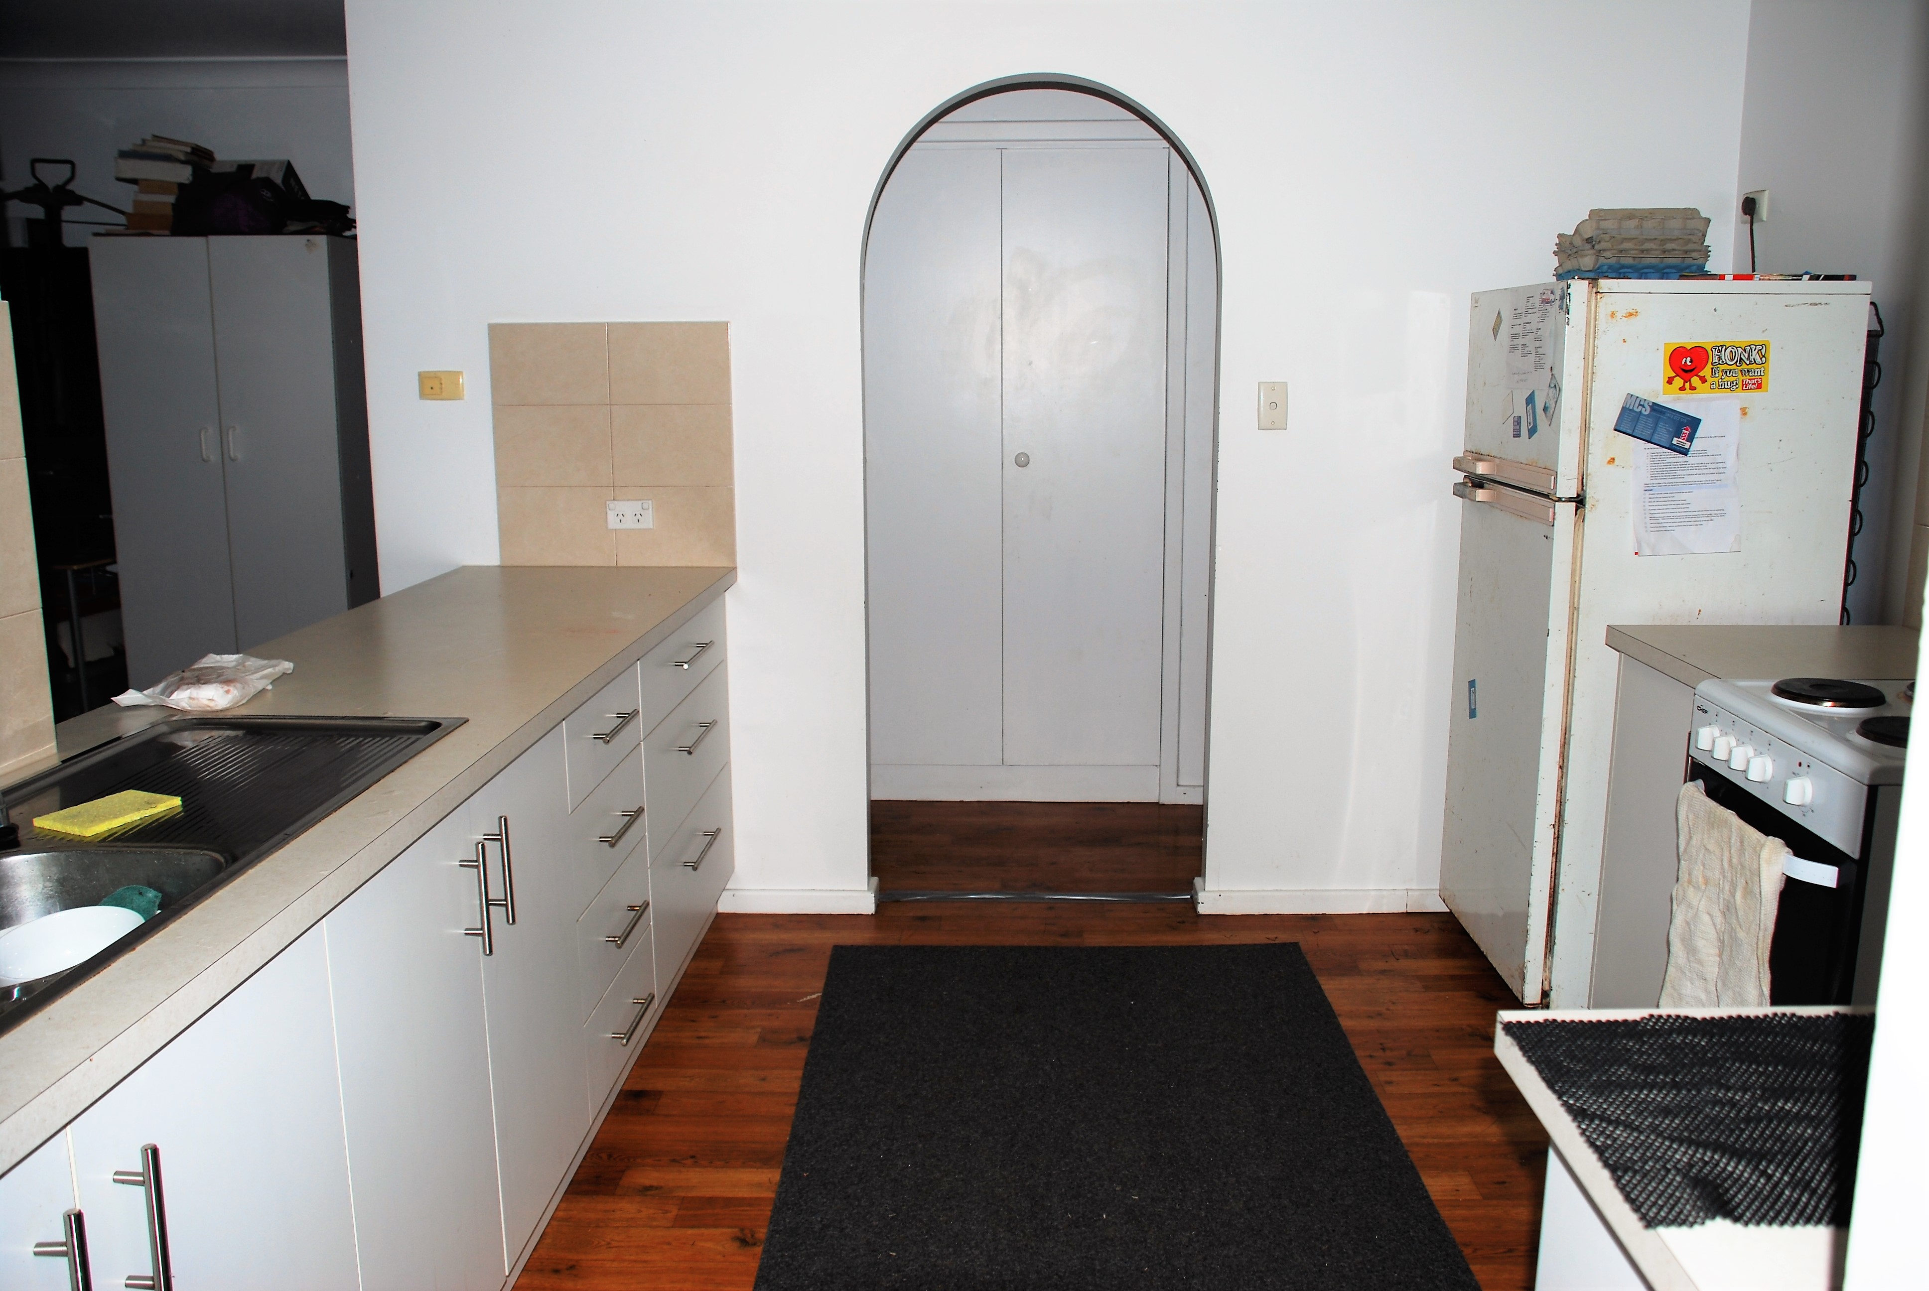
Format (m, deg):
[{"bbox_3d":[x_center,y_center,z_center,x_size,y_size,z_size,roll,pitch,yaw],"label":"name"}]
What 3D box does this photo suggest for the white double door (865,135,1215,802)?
[{"bbox_3d":[0.160,-0.508,4.968,1.069,2.049,0.059,0,10,1],"label":"white double door"}]

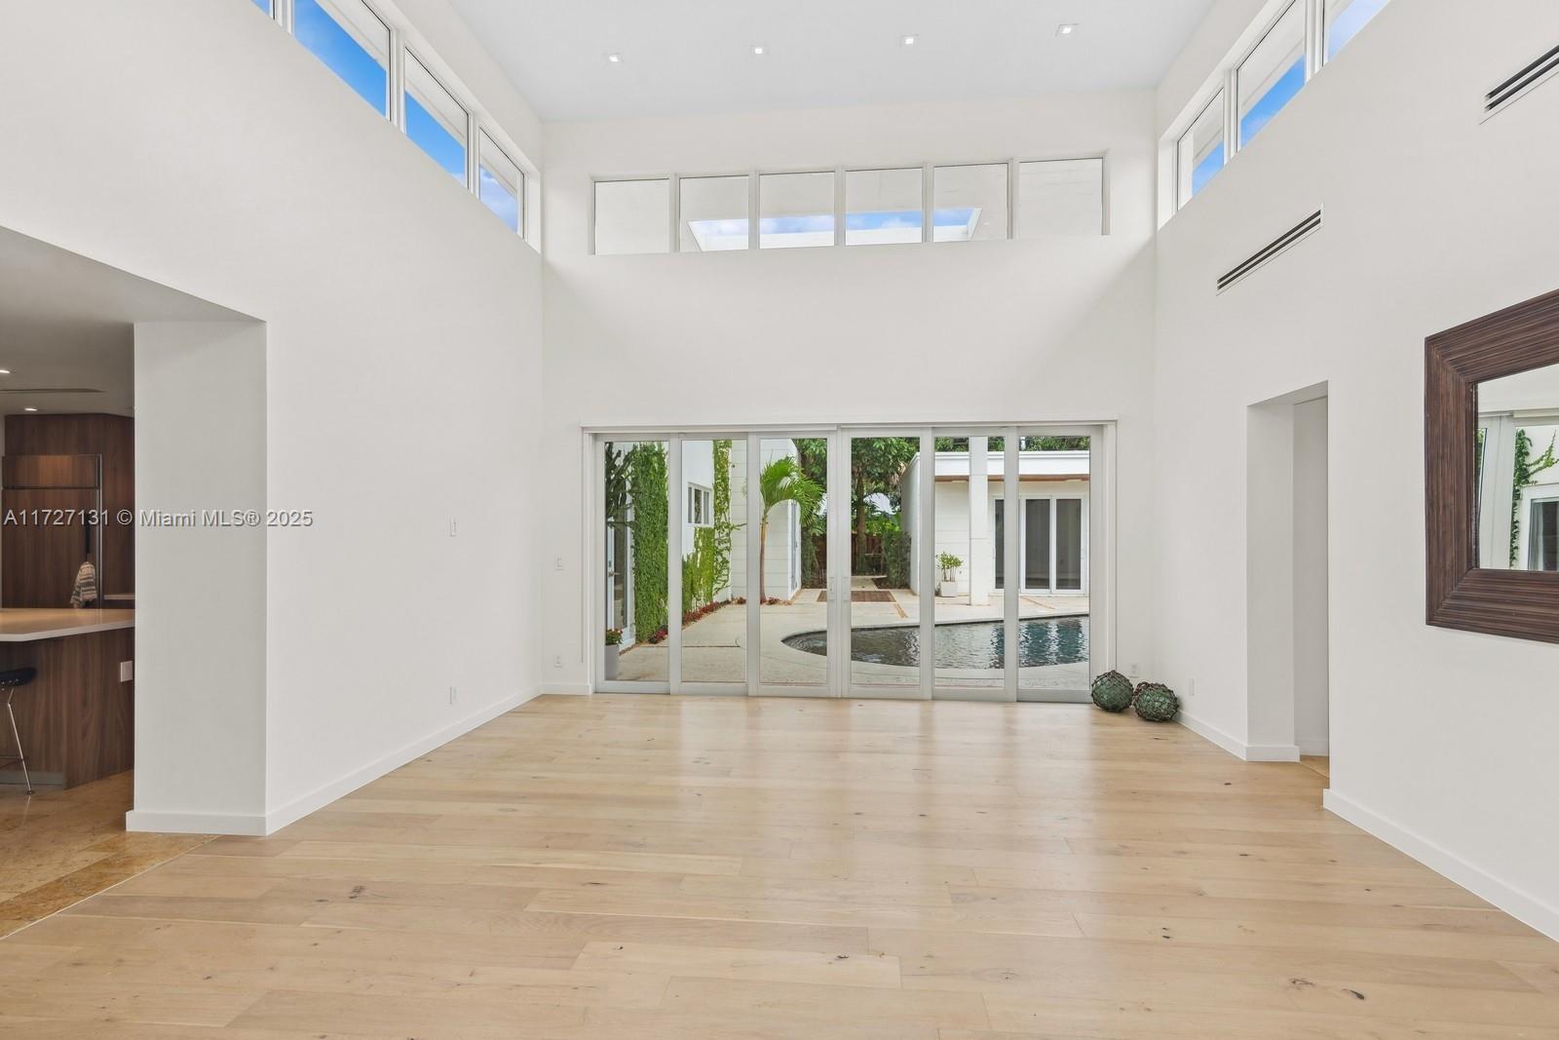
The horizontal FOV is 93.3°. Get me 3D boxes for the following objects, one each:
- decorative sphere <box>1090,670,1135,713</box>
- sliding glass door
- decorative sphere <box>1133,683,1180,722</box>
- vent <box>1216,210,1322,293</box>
[{"bbox_3d":[2.721,1.396,6.002,0.335,0.345,0.335,0,-1,5],"label":"decorative sphere"},{"bbox_3d":[0.552,0.387,6.603,4.488,2.400,0.140,0,-1,5],"label":"sliding glass door"},{"bbox_3d":[2.894,1.401,5.642,0.325,0.305,0.325,0,-1,5],"label":"decorative sphere"},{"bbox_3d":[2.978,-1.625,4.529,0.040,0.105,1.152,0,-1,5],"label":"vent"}]

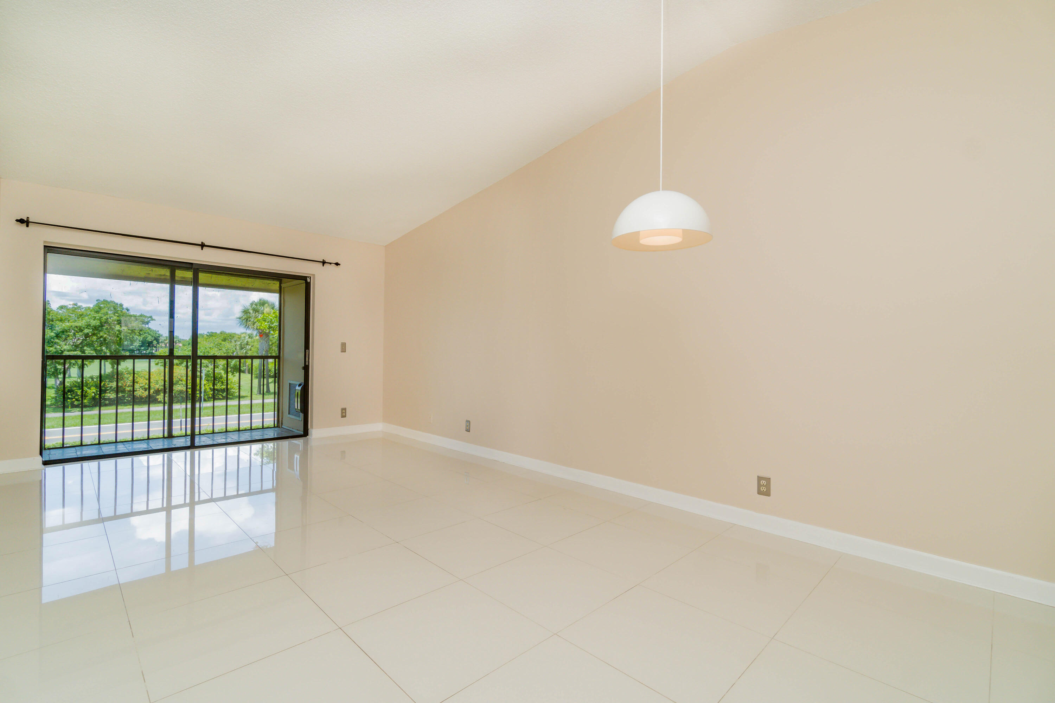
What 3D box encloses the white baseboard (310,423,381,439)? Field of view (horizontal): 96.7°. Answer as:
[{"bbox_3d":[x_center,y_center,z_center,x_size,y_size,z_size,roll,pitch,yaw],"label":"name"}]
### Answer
[{"bbox_3d":[-2.393,1.059,6.296,0.959,0.112,0.020,1,0,-44],"label":"white baseboard"}]

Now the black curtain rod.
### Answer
[{"bbox_3d":[-3.495,-1.144,5.147,2.880,0.090,0.090,1,0,-44],"label":"black curtain rod"}]

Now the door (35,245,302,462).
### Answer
[{"bbox_3d":[-3.745,0.056,5.293,2.407,2.073,0.110,1,0,-44],"label":"door"}]

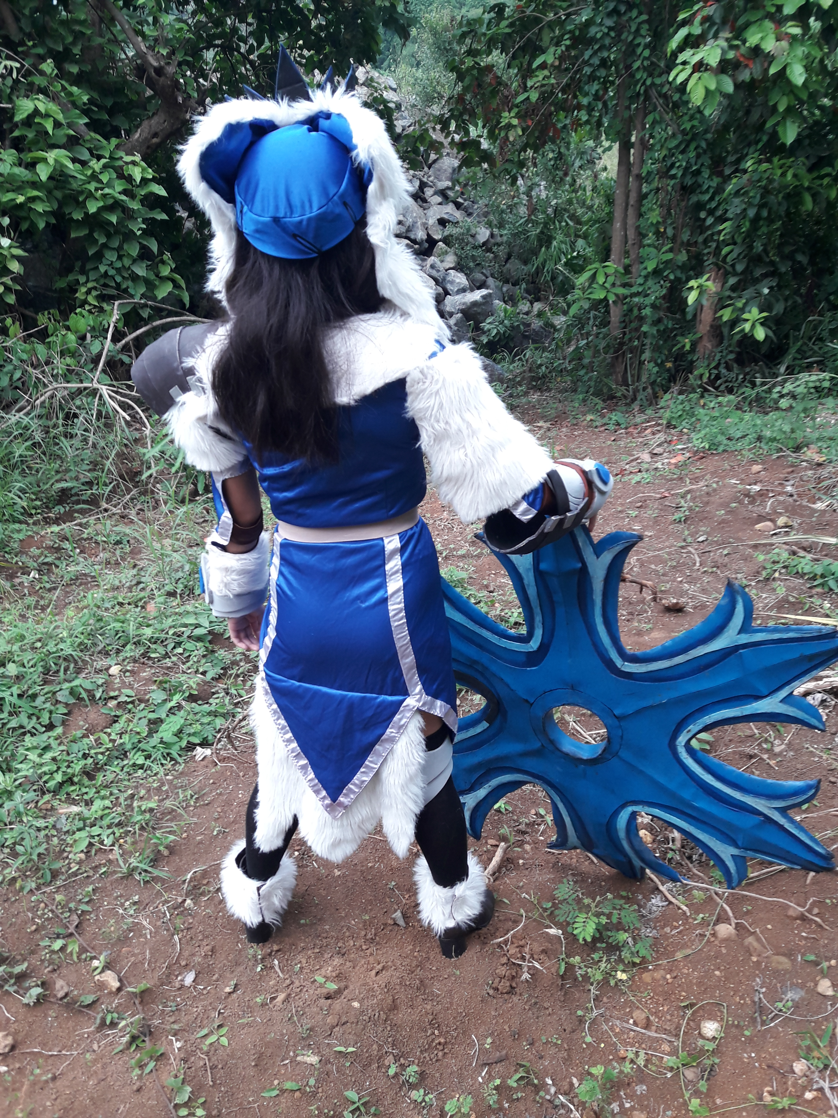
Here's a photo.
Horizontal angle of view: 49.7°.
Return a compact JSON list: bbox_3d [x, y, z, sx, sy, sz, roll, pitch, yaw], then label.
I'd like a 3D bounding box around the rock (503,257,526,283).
[{"bbox_3d":[0.984,-2.969,9.300,0.220,0.230,0.210,-1,23,0],"label":"rock"}]

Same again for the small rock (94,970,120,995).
[{"bbox_3d":[-0.673,0.912,1.950,0.053,0.032,0.042,-1,23,0],"label":"small rock"}]

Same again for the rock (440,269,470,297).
[{"bbox_3d":[0.356,-2.747,9.000,0.280,0.250,0.250,-1,23,0],"label":"rock"}]

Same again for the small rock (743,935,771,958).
[{"bbox_3d":[0.749,0.858,2.000,0.053,0.030,0.042,-1,23,0],"label":"small rock"}]

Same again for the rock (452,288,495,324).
[{"bbox_3d":[0.521,-2.437,8.700,0.430,0.320,0.340,-1,23,0],"label":"rock"}]

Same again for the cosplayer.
[{"bbox_3d":[-0.065,0.025,1.775,0.800,1.770,0.500,2,23,8],"label":"cosplayer"}]

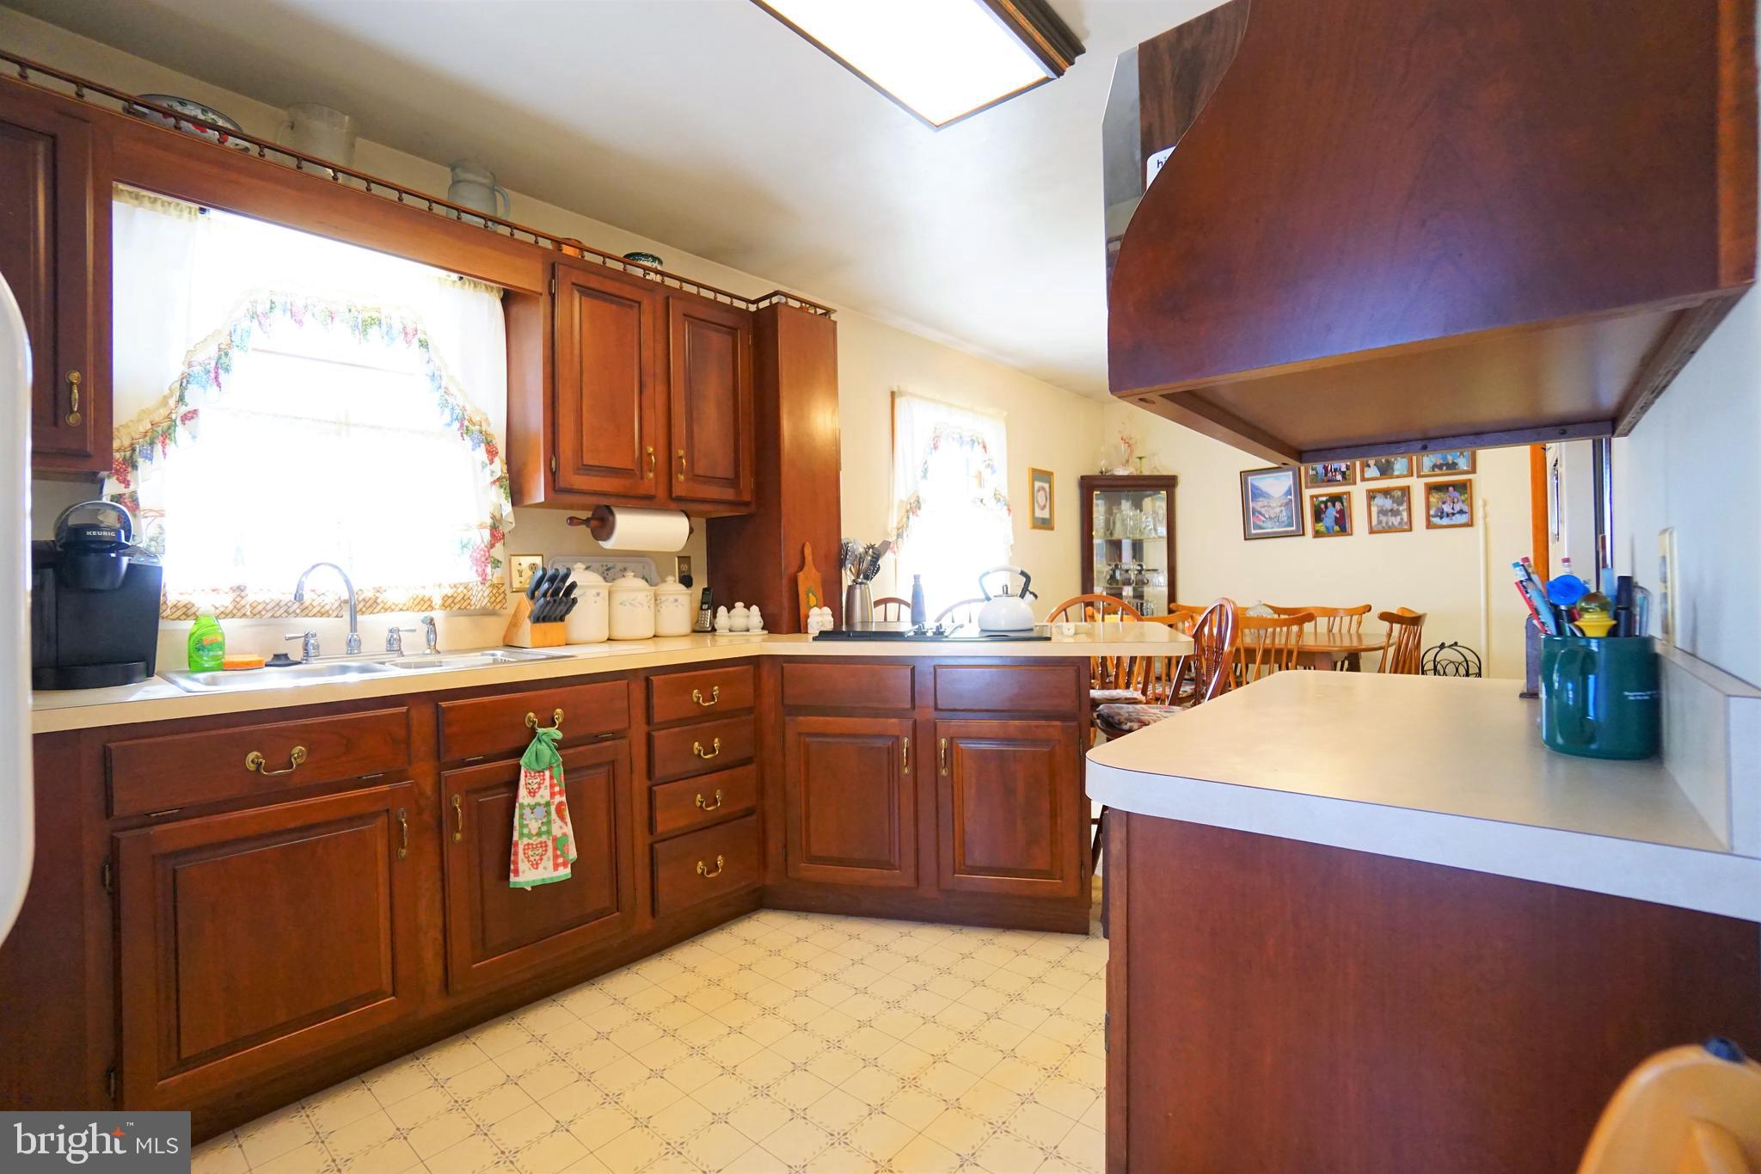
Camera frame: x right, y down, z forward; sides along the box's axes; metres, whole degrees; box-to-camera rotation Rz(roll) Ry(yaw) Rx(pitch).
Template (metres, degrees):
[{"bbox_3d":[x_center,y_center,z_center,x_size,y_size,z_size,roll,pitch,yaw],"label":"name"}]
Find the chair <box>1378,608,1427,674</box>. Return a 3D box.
[{"bbox_3d":[2.378,0.575,3.656,0.540,0.910,0.510,-1,0,43],"label":"chair"}]

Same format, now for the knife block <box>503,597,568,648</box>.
[{"bbox_3d":[-1.125,0.108,2.404,0.190,0.170,0.112,-1,0,43],"label":"knife block"}]

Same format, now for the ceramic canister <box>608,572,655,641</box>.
[{"bbox_3d":[-0.905,0.069,2.671,0.163,0.250,0.163,-1,0,43],"label":"ceramic canister"}]

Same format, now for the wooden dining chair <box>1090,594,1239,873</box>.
[{"bbox_3d":[0.940,0.559,2.490,0.475,1.030,0.450,-1,0,10],"label":"wooden dining chair"}]

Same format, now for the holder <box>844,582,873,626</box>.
[{"bbox_3d":[-0.083,0.084,2.990,0.115,0.185,0.115,-1,0,0],"label":"holder"}]

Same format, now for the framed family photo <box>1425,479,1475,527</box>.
[{"bbox_3d":[3.264,-0.478,4.211,0.217,0.270,0.020,-1,0,43],"label":"framed family photo"}]

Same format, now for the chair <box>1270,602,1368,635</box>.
[{"bbox_3d":[2.497,0.575,4.296,0.550,0.920,0.530,-1,0,43],"label":"chair"}]

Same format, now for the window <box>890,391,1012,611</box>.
[{"bbox_3d":[0.450,-0.373,4.238,0.100,1.340,1.060,-1,0,43],"label":"window"}]

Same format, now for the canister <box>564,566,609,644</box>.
[{"bbox_3d":[-1.025,0.056,2.532,0.182,0.270,0.182,-1,0,43],"label":"canister"}]

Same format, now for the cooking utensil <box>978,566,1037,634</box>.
[{"bbox_3d":[0.450,0.038,2.600,0.215,0.226,0.203,-1,0,3],"label":"cooking utensil"}]

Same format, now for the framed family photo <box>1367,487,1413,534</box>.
[{"bbox_3d":[2.985,-0.449,4.301,0.215,0.265,0.022,-1,0,43],"label":"framed family photo"}]

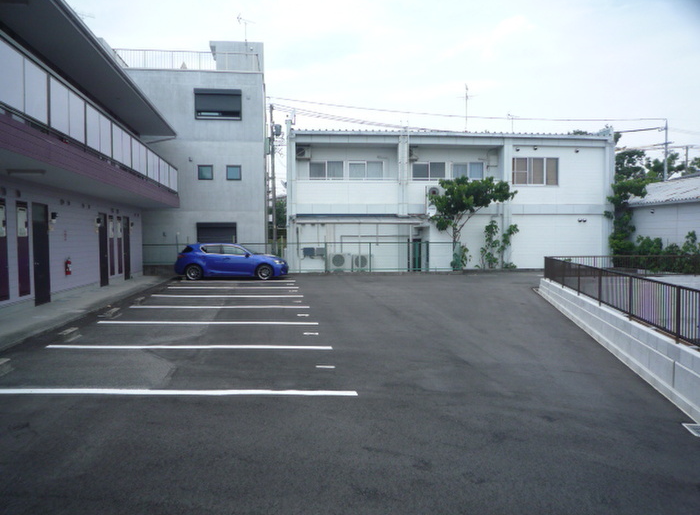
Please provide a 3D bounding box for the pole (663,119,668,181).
[{"bbox_3d":[22.409,-4.851,35.799,0.280,9.700,0.280,-1,2,-7],"label":"pole"}]

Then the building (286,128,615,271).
[{"bbox_3d":[4.457,-2.833,27.932,15.800,6.500,8.500,-1,2,-7],"label":"building"}]

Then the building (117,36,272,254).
[{"bbox_3d":[-7.658,-4.529,26.250,6.600,10.350,8.000,-1,2,-8],"label":"building"}]

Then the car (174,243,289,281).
[{"bbox_3d":[-4.594,0.088,19.770,4.330,1.430,1.770,-1,2,-8],"label":"car"}]

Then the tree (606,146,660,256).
[{"bbox_3d":[13.894,-2.395,24.680,2.600,5.800,2.600,-1,2,-7],"label":"tree"}]

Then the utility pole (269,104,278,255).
[{"bbox_3d":[-5.738,-5.833,38.757,0.400,11.700,0.400,-1,2,-7],"label":"utility pole"}]

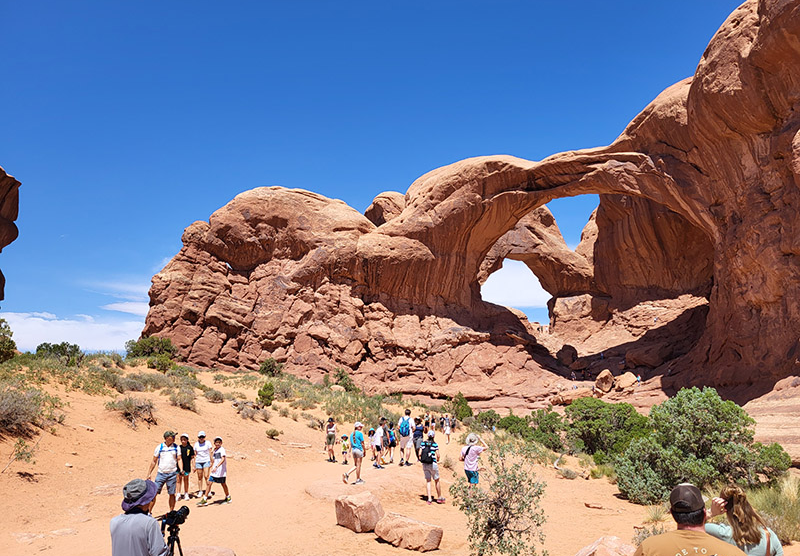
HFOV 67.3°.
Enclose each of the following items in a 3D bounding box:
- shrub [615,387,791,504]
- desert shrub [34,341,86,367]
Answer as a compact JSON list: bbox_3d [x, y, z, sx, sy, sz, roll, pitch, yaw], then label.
[{"bbox_3d":[8.068,4.447,16.000,4.572,3.084,3.886,0,-11,0],"label":"shrub"},{"bbox_3d":[-20.935,4.710,37.000,3.017,1.585,2.112,0,-11,0],"label":"desert shrub"}]

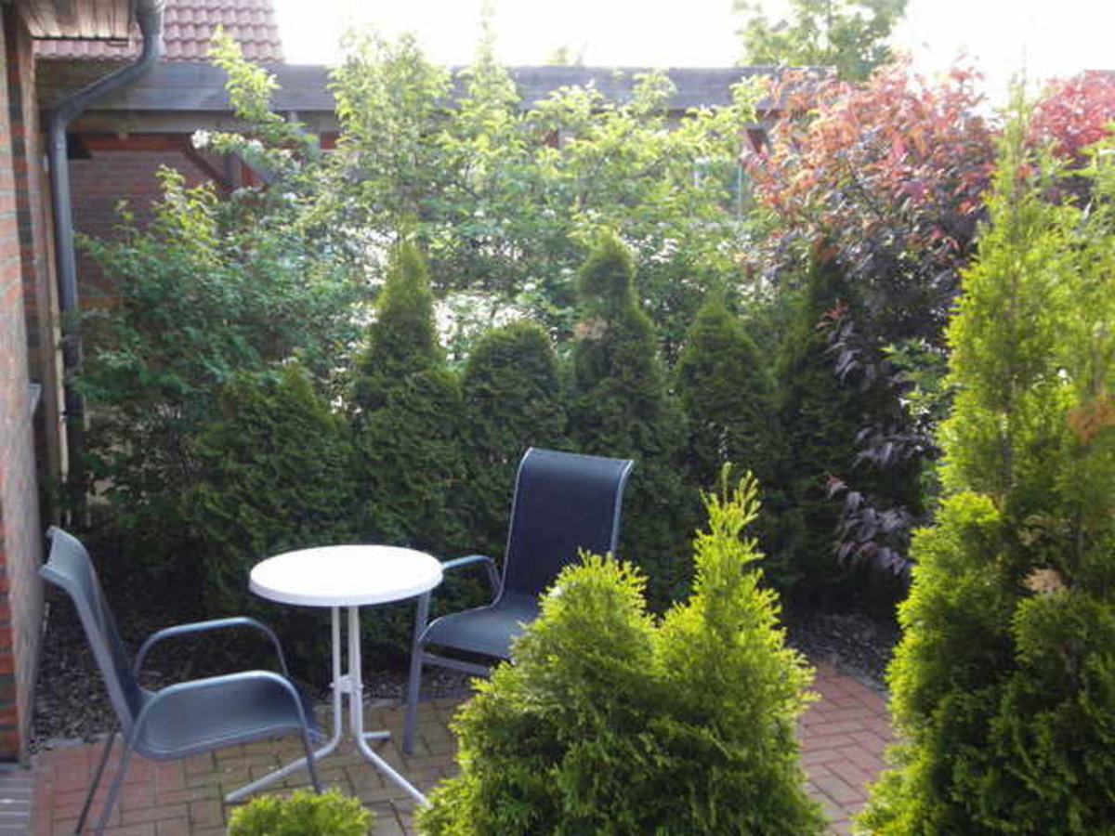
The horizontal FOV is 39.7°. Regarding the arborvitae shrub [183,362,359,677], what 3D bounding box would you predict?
[{"bbox_3d":[-1.132,0.353,6.213,0.640,1.147,0.620,0,10,0],"label":"arborvitae shrub"}]

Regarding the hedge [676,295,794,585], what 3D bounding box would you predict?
[{"bbox_3d":[0.743,0.163,6.636,0.500,1.363,0.540,0,10,0],"label":"hedge"}]

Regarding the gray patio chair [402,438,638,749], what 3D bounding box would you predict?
[{"bbox_3d":[-0.097,0.637,5.296,0.550,0.913,0.745,6,12,30],"label":"gray patio chair"}]

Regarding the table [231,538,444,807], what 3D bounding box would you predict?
[{"bbox_3d":[-0.664,0.823,4.949,0.640,0.700,0.640,0,10,0],"label":"table"}]

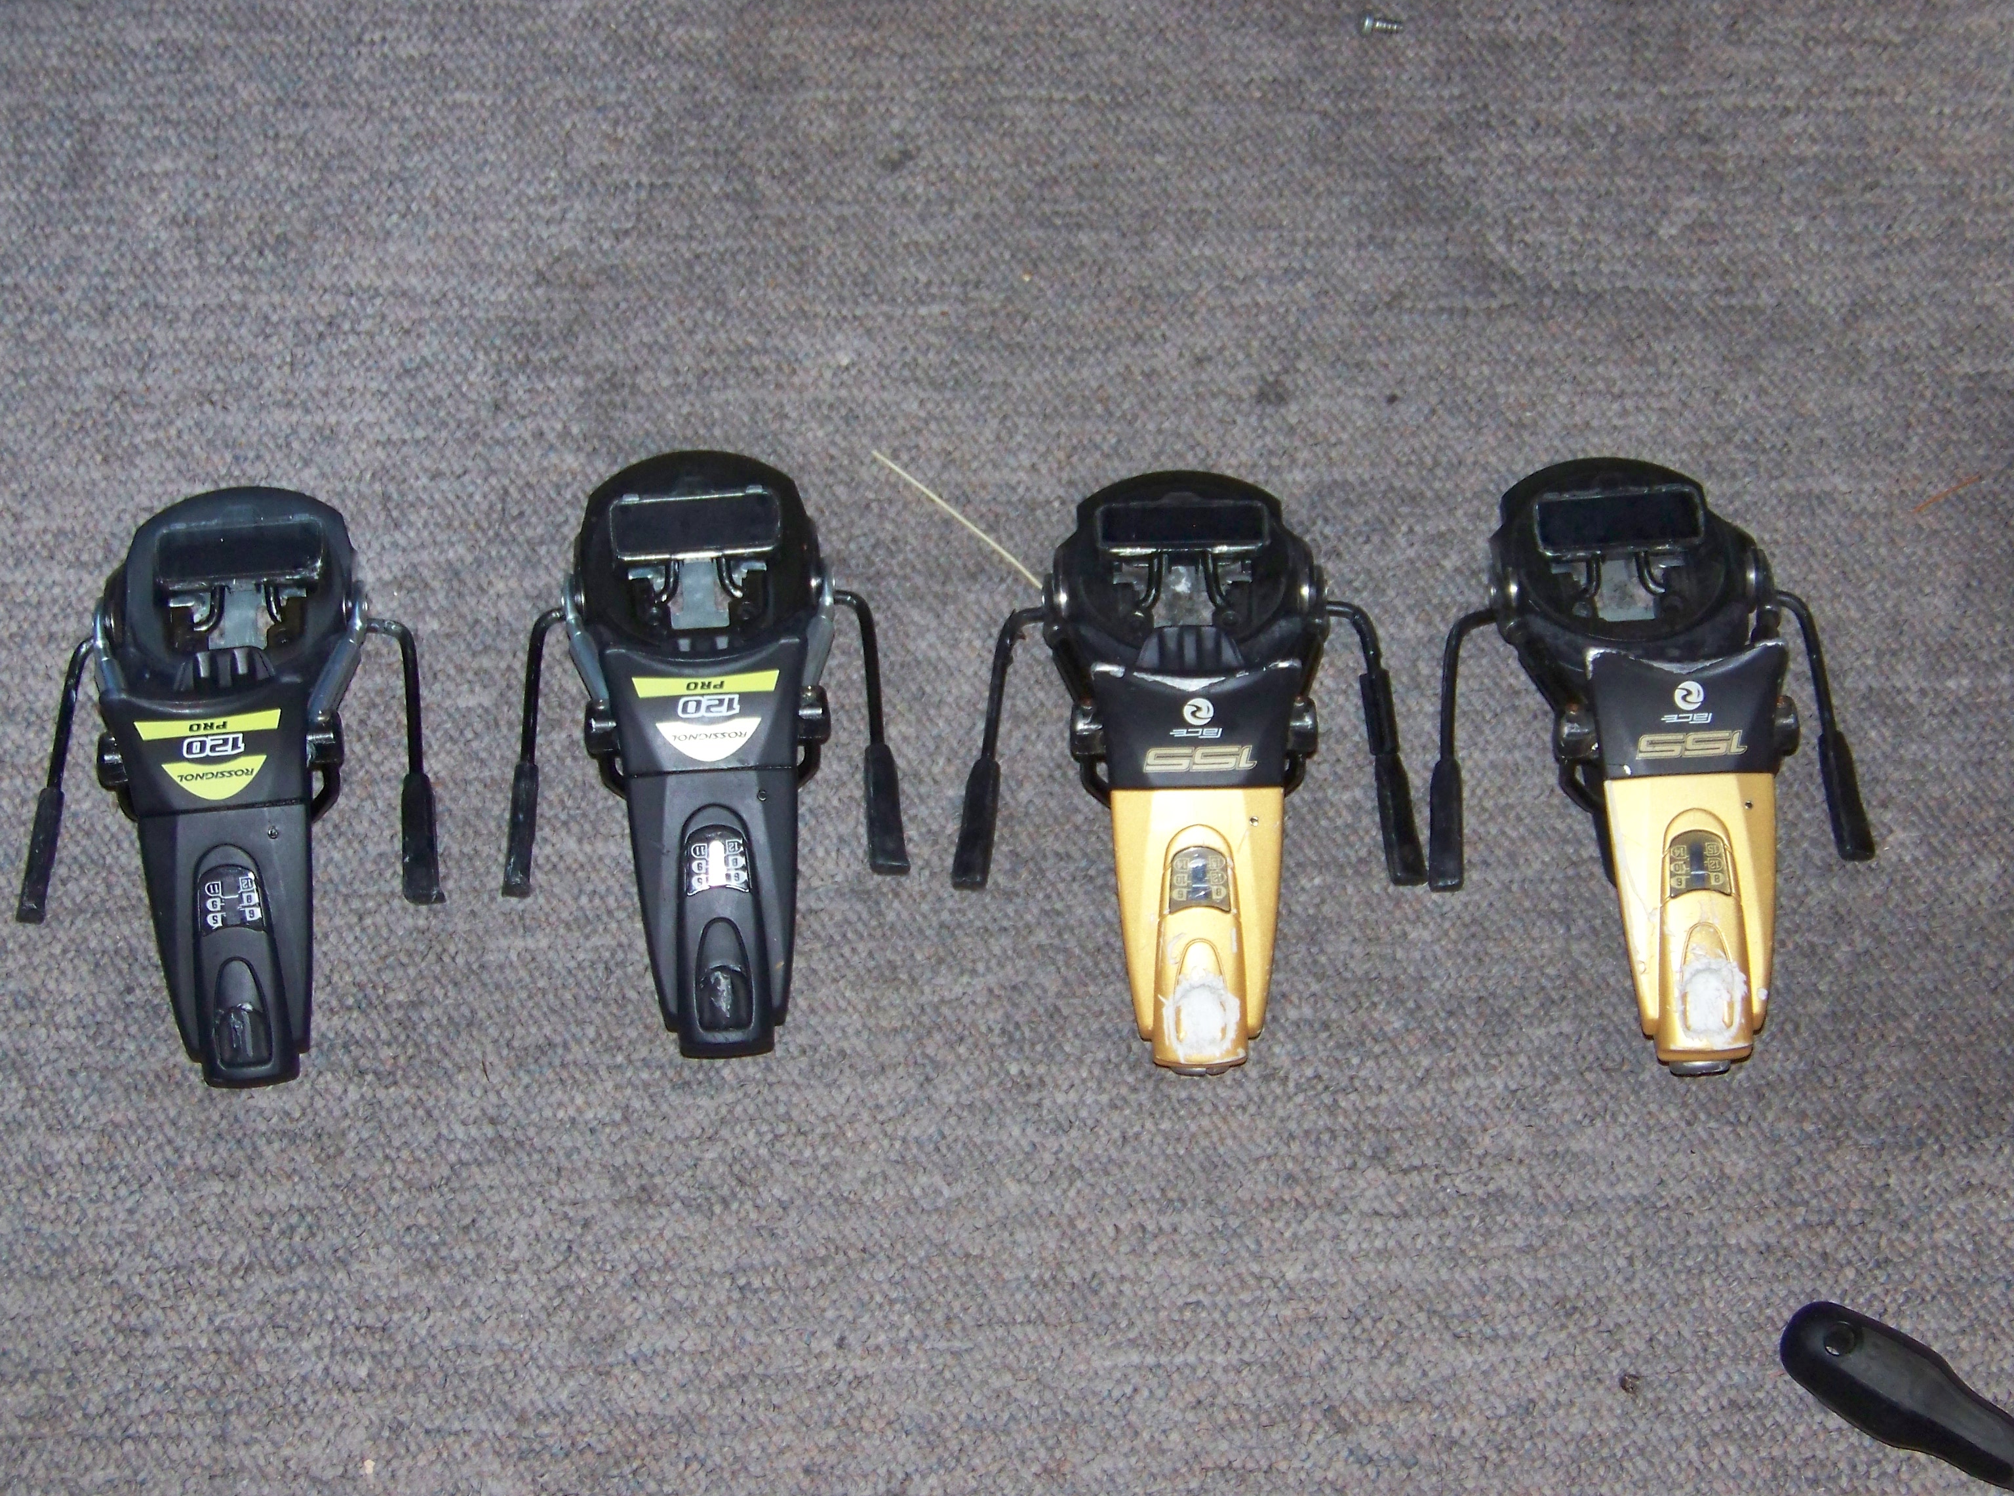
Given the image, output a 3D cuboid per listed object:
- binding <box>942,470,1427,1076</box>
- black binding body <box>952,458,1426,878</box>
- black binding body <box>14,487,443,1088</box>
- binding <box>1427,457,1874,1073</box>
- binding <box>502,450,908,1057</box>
[{"bbox_3d":[0.055,-0.003,1.386,0.145,0.064,0.205,-1,65,0],"label":"binding"},{"bbox_3d":[0.054,-0.032,1.402,0.145,0.060,0.138,-1,65,0],"label":"black binding body"},{"bbox_3d":[-0.240,0.002,1.384,0.130,0.064,0.203,-4,65,-2],"label":"black binding body"},{"bbox_3d":[0.195,-0.004,1.387,0.137,0.064,0.210,-5,65,-2],"label":"binding"},{"bbox_3d":[-0.096,-0.008,1.388,0.124,0.064,0.207,-4,65,-2],"label":"binding"}]

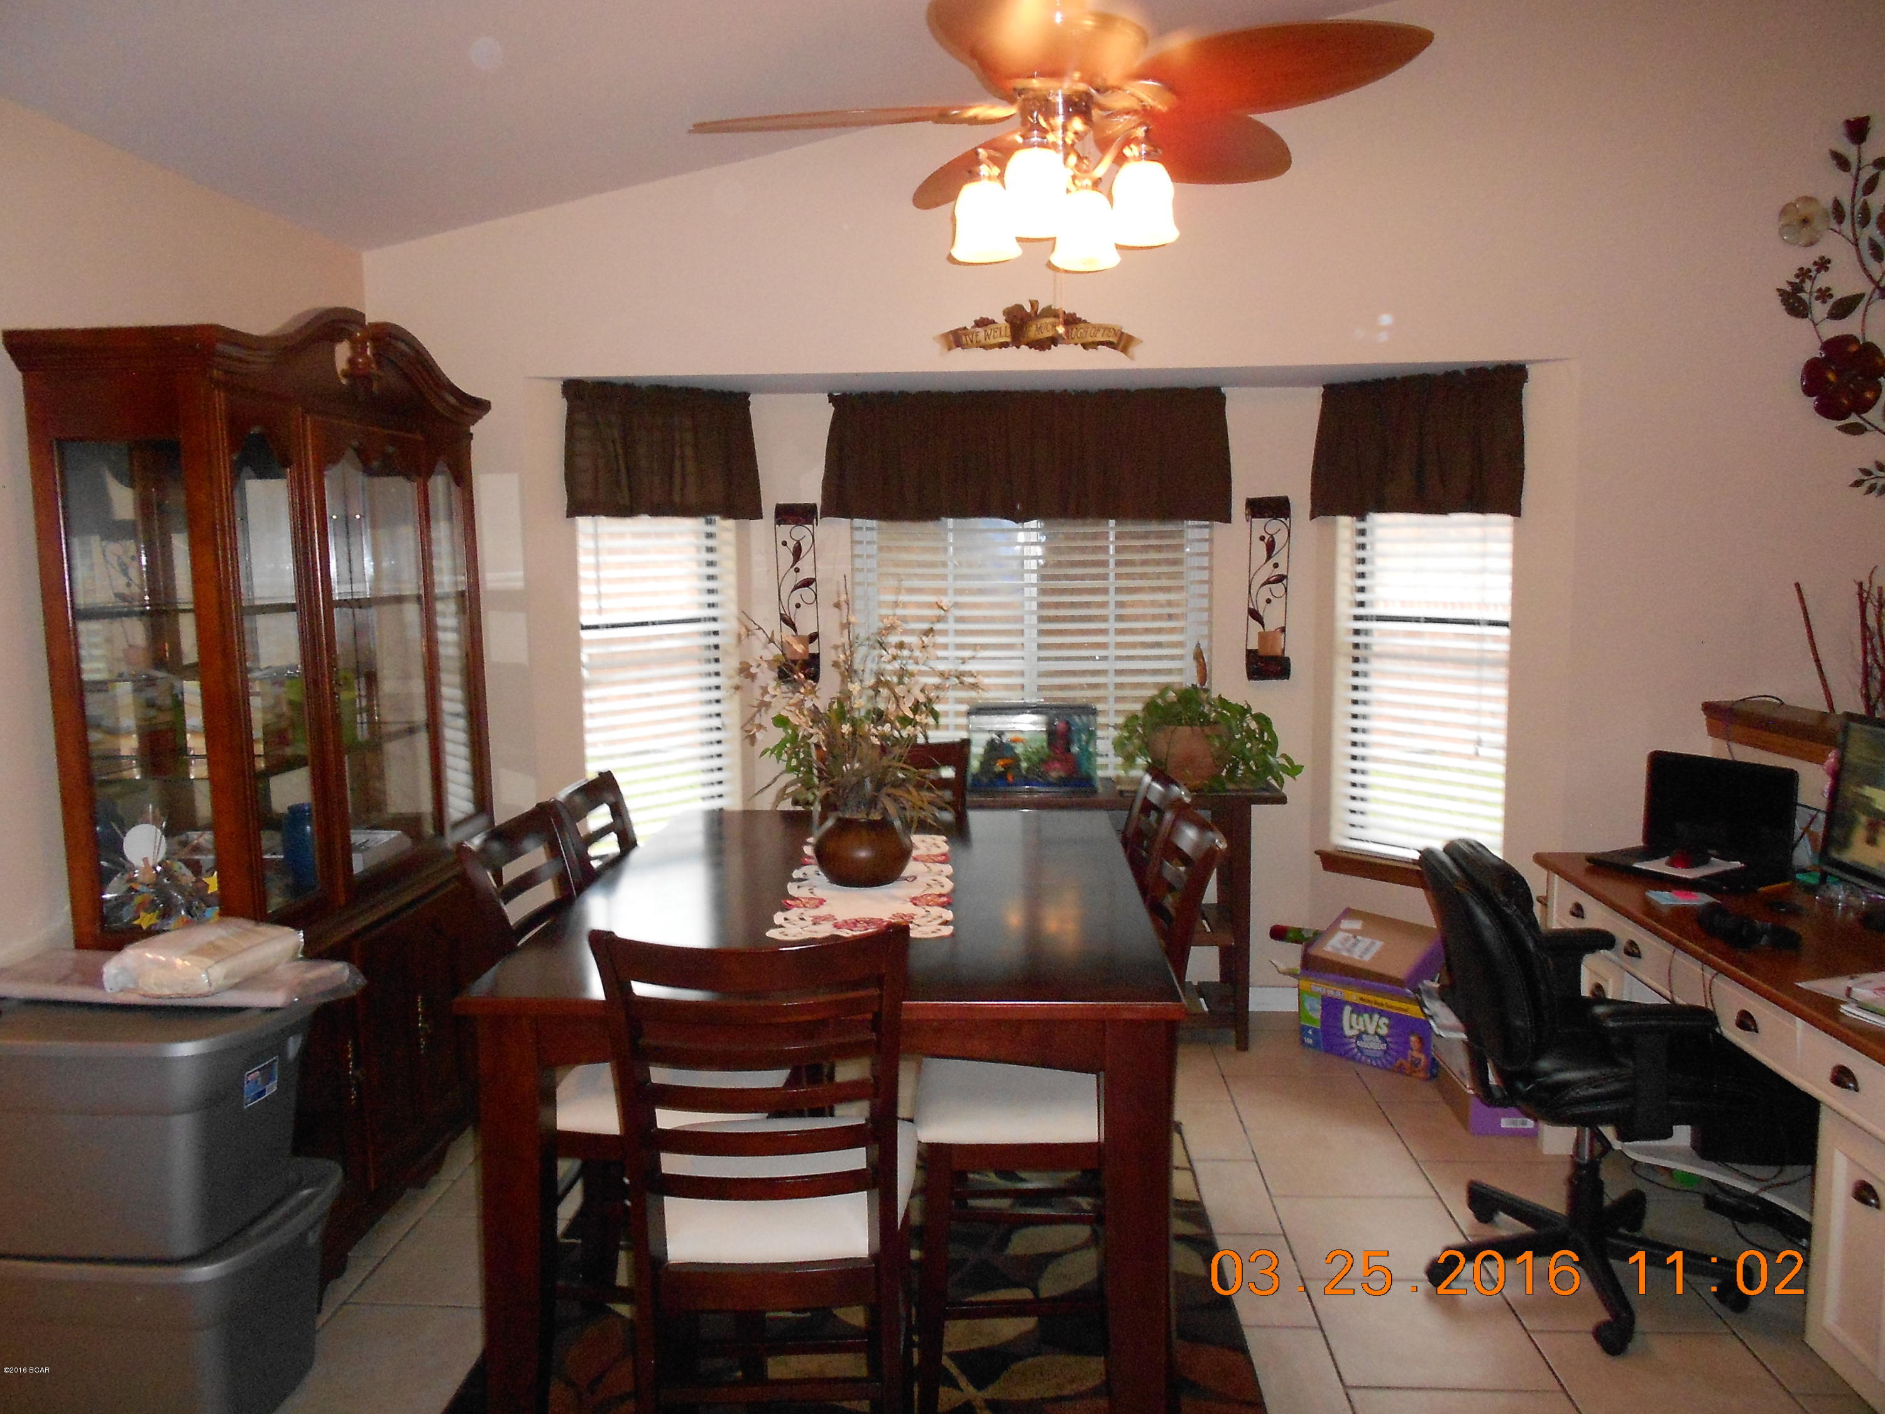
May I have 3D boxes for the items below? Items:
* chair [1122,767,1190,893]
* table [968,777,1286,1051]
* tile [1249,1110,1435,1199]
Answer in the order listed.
[{"bbox_3d":[0.273,0.701,3.348,0.530,1.050,0.460,-1,7,-2],"label":"chair"},{"bbox_3d":[0.307,0.667,4.590,1.515,0.820,0.370,0,7,3],"label":"table"},{"bbox_3d":[1.026,1.191,3.691,0.406,0.012,0.406,0,6,3],"label":"tile"}]

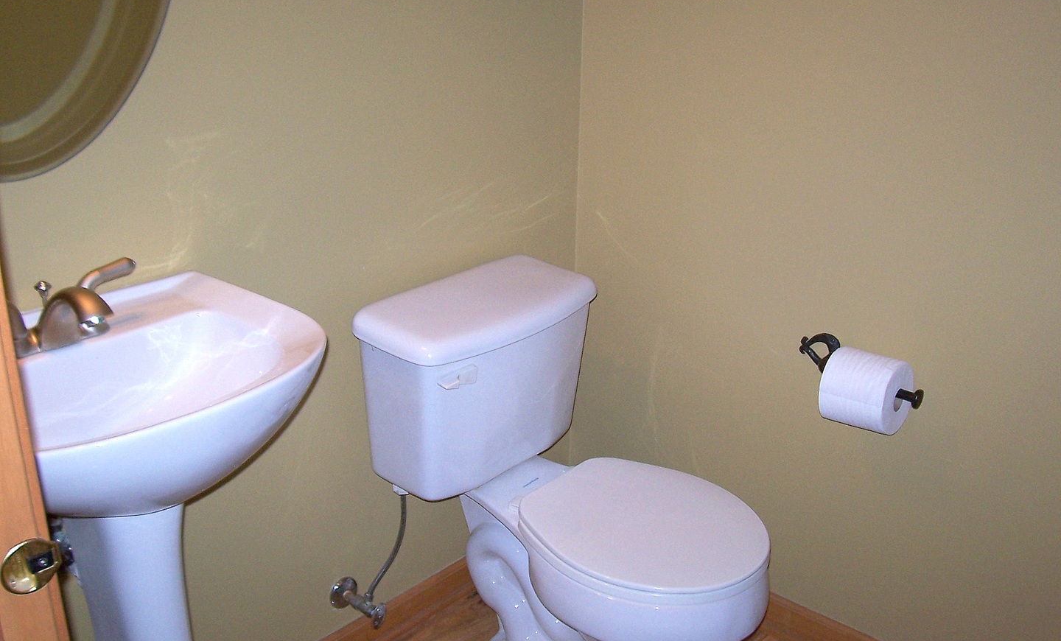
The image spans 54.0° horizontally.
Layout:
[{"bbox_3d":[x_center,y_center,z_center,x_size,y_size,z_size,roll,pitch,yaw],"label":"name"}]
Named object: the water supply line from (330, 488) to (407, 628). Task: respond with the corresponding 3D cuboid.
[{"bbox_3d":[-0.283,0.411,1.840,0.108,0.246,0.100,18,26,38],"label":"water supply line"}]

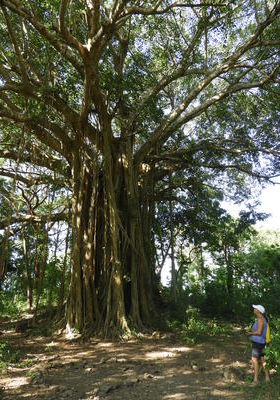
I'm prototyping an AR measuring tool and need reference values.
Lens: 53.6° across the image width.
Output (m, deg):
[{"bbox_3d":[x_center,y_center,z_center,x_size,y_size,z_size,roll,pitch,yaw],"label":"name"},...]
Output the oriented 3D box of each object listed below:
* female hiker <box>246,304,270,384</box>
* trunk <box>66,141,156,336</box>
[{"bbox_3d":[2.810,3.366,6.575,0.550,1.640,0.470,-11,-24,25],"label":"female hiker"},{"bbox_3d":[-1.460,1.913,15.906,4.600,10.300,4.300,0,-22,0],"label":"trunk"}]

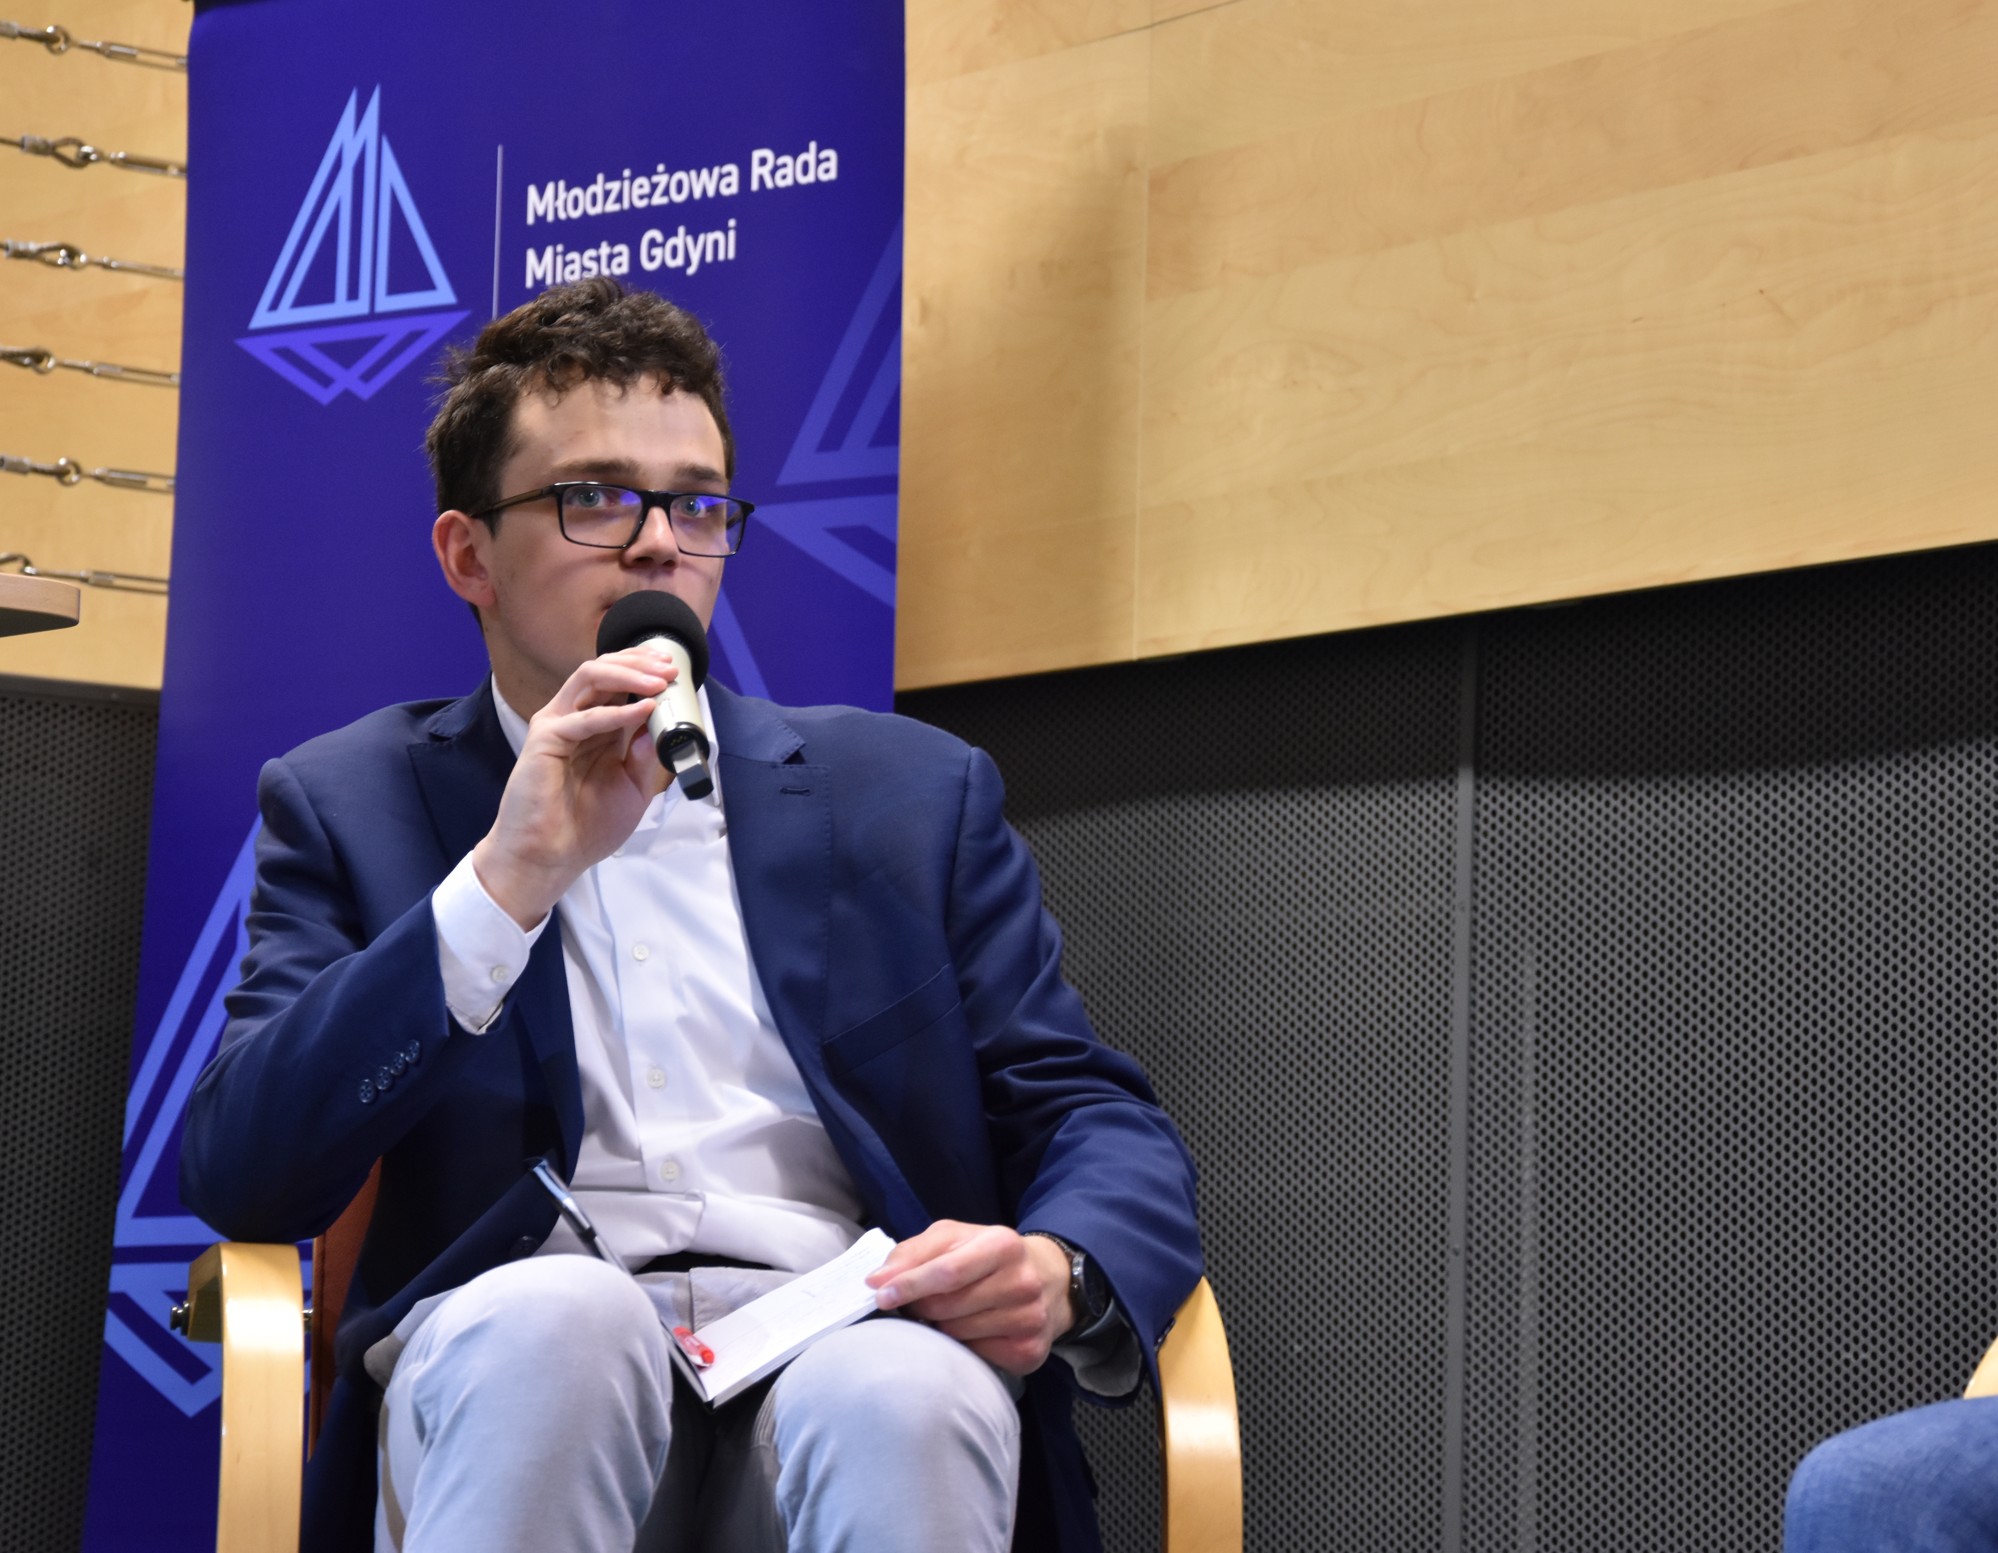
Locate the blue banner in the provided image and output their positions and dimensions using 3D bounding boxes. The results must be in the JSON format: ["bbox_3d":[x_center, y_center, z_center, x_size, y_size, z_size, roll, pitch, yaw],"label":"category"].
[{"bbox_3d":[-0.491,0.203,6.241,1.000,2.070,0.200,-3,-8,38],"label":"blue banner"}]

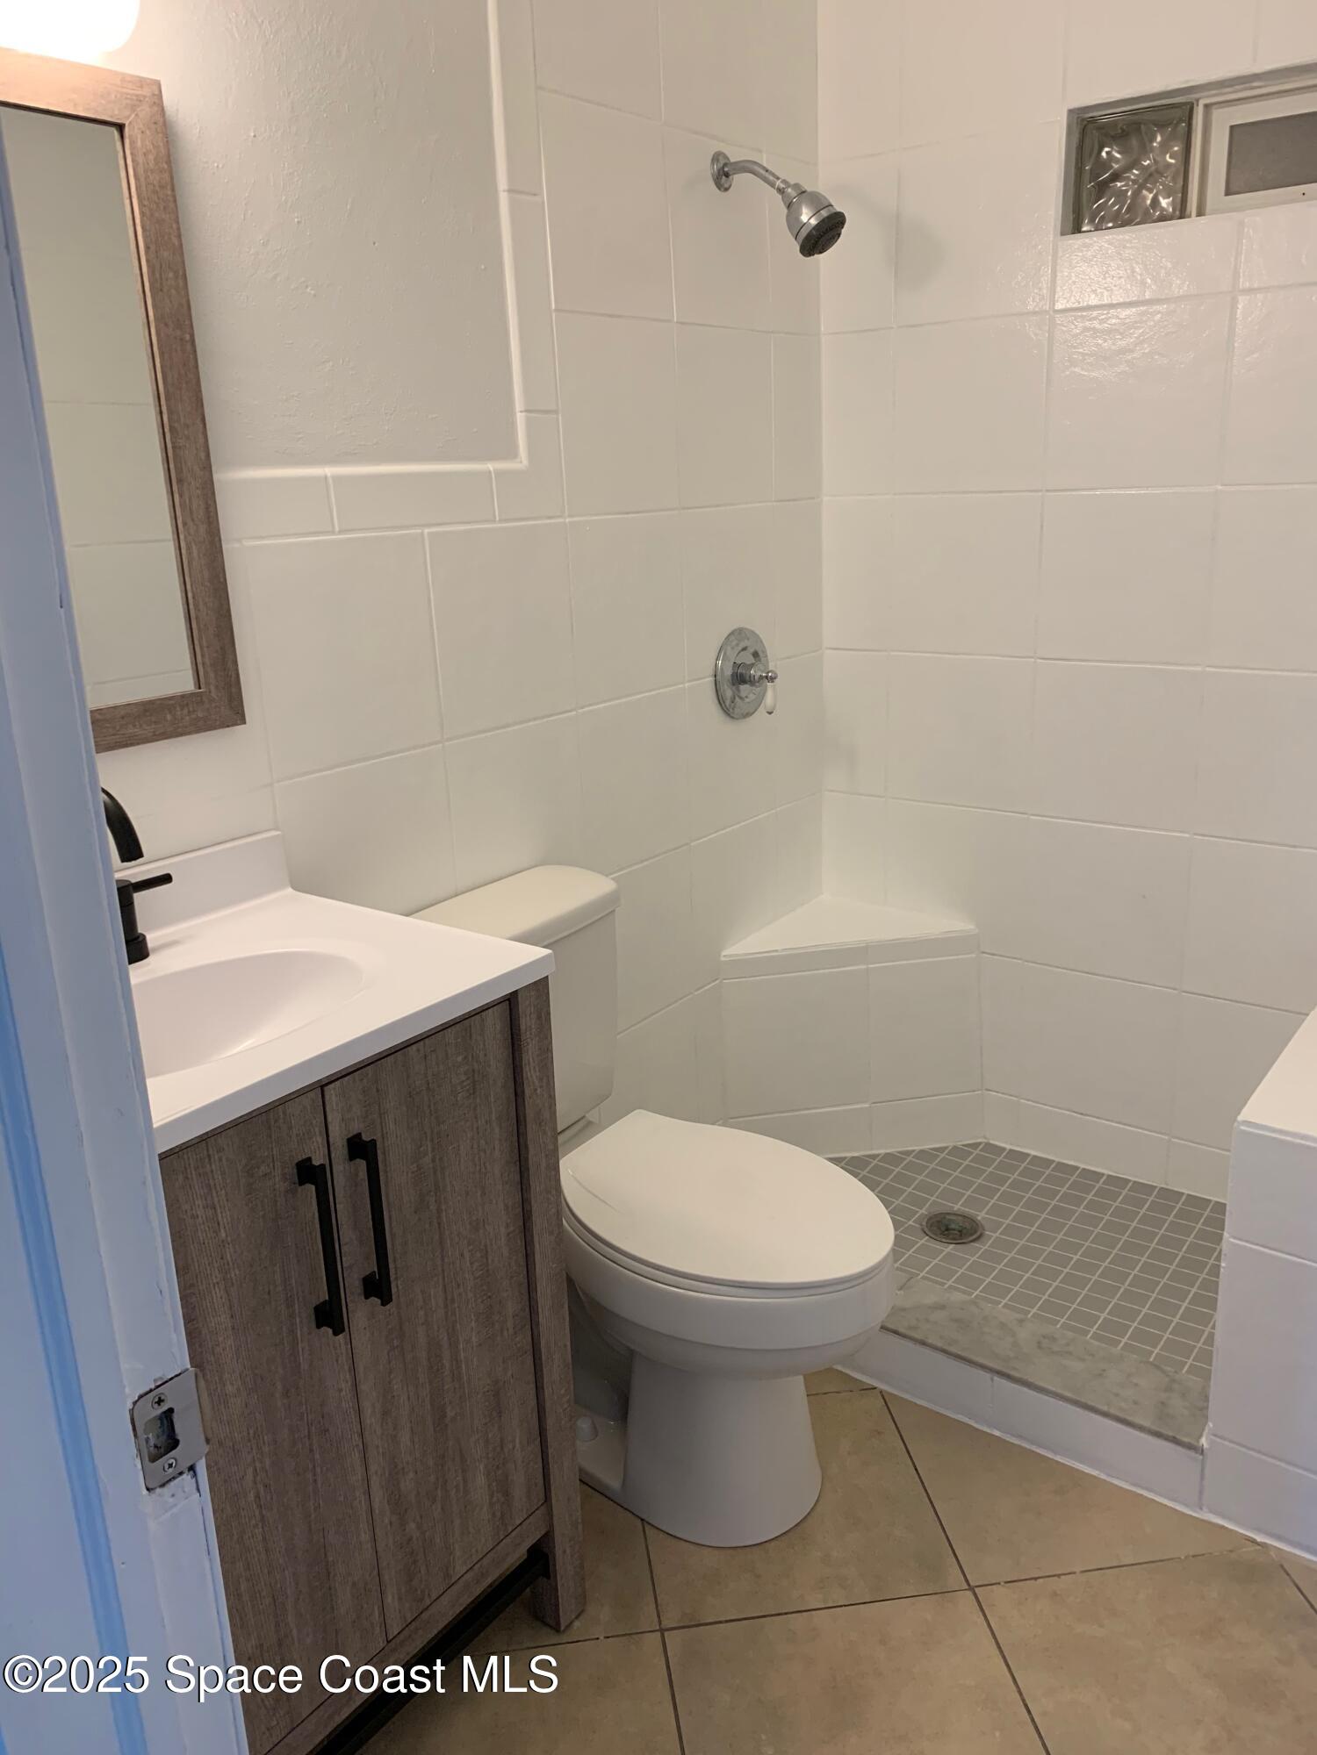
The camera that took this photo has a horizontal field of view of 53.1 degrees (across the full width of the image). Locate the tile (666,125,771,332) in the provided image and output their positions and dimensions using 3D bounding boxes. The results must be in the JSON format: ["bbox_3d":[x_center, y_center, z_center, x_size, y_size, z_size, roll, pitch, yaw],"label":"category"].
[{"bbox_3d":[0.104,-1.098,2.251,0.010,0.295,0.294,10,21,36],"label":"tile"}]

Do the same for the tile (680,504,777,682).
[{"bbox_3d":[0.134,-0.541,2.482,0.010,0.302,0.305,10,21,36],"label":"tile"}]

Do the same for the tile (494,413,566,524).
[{"bbox_3d":[-0.197,-0.611,1.966,0.010,0.154,0.146,10,21,36],"label":"tile"}]

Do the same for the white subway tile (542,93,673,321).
[{"bbox_3d":[-0.079,-1.043,2.073,0.010,0.302,0.298,11,21,37],"label":"white subway tile"}]

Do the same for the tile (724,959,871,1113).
[{"bbox_3d":[0.286,0.342,2.719,0.307,0.311,0.010,-5,17,-8],"label":"tile"}]

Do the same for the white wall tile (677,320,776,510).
[{"bbox_3d":[0.122,-0.833,2.393,0.010,0.302,0.305,10,21,36],"label":"white wall tile"}]

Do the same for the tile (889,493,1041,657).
[{"bbox_3d":[0.594,-0.583,2.554,0.303,0.302,0.010,10,21,36],"label":"tile"}]

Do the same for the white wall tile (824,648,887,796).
[{"bbox_3d":[0.415,-0.320,2.749,0.153,0.300,0.010,10,21,36],"label":"white wall tile"}]

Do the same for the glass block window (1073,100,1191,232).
[{"bbox_3d":[0.812,-1.185,2.209,0.195,0.187,0.080,10,21,36],"label":"glass block window"}]

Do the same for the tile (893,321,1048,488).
[{"bbox_3d":[0.566,-0.852,2.400,0.294,0.295,0.010,10,21,36],"label":"tile"}]

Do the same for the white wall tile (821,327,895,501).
[{"bbox_3d":[0.385,-0.885,2.535,0.157,0.295,0.010,10,21,36],"label":"white wall tile"}]

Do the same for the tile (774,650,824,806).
[{"bbox_3d":[0.292,-0.310,2.746,0.010,0.302,0.183,11,21,37],"label":"tile"}]

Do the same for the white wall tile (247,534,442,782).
[{"bbox_3d":[-0.418,-0.306,1.791,0.010,0.302,0.298,10,21,36],"label":"white wall tile"}]

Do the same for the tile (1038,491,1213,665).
[{"bbox_3d":[0.815,-0.524,2.311,0.294,0.295,0.010,10,21,36],"label":"tile"}]

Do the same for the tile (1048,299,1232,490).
[{"bbox_3d":[0.826,-0.830,2.284,0.305,0.302,0.010,10,21,36],"label":"tile"}]

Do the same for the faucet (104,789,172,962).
[{"bbox_3d":[-0.589,0.006,1.407,0.150,0.225,0.200,10,21,36],"label":"faucet"}]

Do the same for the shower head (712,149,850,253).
[{"bbox_3d":[0.205,-1.141,2.220,0.236,0.187,0.088,10,21,36],"label":"shower head"}]

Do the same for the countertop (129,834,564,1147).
[{"bbox_3d":[-0.496,0.101,1.370,0.474,0.101,0.622,10,21,36],"label":"countertop"}]

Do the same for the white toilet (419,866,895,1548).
[{"bbox_3d":[0.007,0.475,1.872,0.716,0.805,0.435,10,21,36],"label":"white toilet"}]

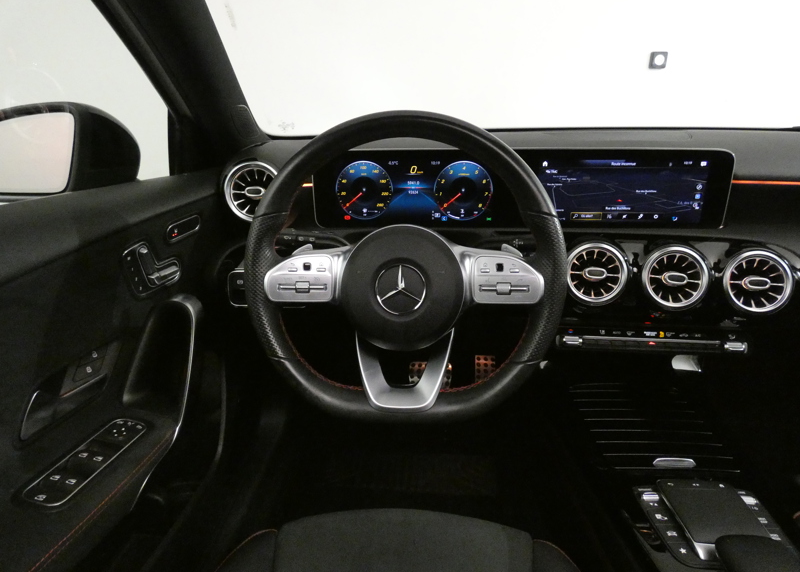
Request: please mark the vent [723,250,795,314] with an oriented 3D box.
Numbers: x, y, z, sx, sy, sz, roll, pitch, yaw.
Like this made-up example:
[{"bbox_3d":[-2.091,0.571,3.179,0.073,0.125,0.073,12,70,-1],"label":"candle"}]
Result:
[{"bbox_3d":[0.472,-0.009,0.622,0.090,0.090,0.035,1,13,3],"label":"vent"}]

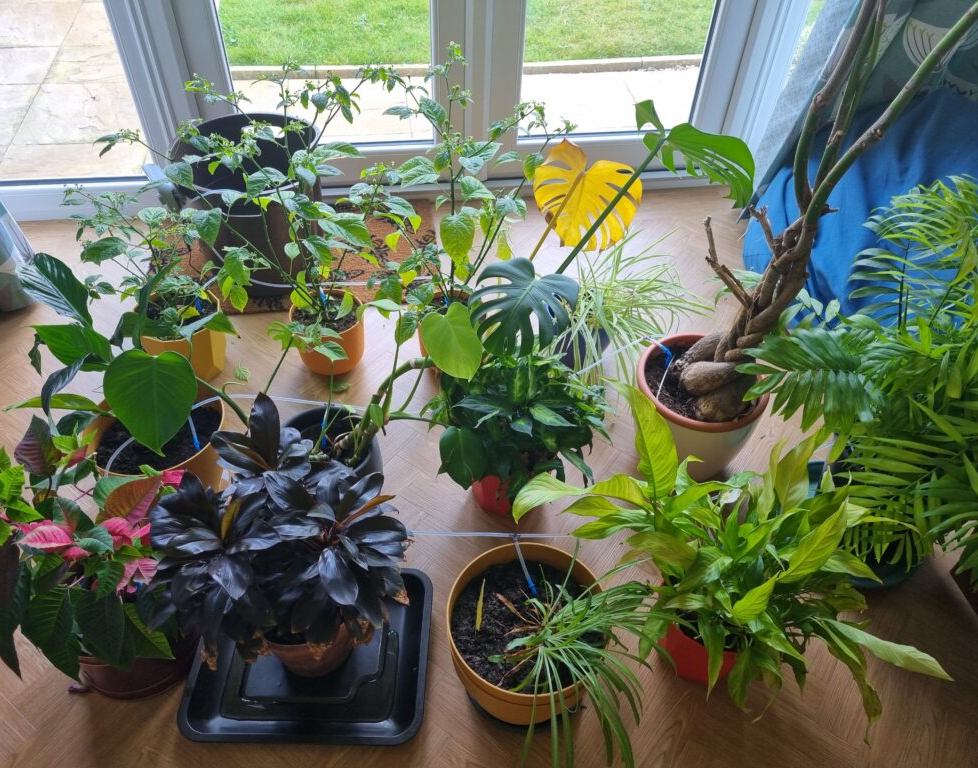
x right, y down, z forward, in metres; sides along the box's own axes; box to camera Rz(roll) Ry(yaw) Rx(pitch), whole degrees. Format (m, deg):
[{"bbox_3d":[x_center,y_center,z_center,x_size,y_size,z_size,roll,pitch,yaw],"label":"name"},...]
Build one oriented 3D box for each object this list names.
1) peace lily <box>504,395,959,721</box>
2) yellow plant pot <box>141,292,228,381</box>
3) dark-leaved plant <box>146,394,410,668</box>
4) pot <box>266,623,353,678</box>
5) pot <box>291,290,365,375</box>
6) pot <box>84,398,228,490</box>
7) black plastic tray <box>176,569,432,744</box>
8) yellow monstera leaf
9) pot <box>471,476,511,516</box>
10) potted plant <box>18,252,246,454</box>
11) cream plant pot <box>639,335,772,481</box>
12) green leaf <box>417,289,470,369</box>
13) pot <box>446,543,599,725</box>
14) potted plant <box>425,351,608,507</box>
[{"bbox_3d":[0.367,0.289,1.201,0.600,0.470,0.460,-5,47,-7],"label":"peace lily"},{"bbox_3d":[-0.688,-0.103,1.744,0.188,0.158,0.188,-5,47,-7],"label":"yellow plant pot"},{"bbox_3d":[-0.316,0.263,1.194,0.385,0.460,0.340,-5,47,-7],"label":"dark-leaved plant"},{"bbox_3d":[-0.299,0.375,1.231,0.150,0.135,0.150,1,47,-1],"label":"pot"},{"bbox_3d":[-0.365,-0.115,1.778,0.163,0.145,0.163,-5,47,-7],"label":"pot"},{"bbox_3d":[-0.619,0.140,1.488,0.245,0.200,0.245,-5,47,-7],"label":"pot"},{"bbox_3d":[-0.292,0.459,1.310,0.380,0.045,0.305,2,47,-1],"label":"black plastic tray"},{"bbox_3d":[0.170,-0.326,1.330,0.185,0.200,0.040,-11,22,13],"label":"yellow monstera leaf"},{"bbox_3d":[0.042,0.164,1.474,0.155,0.137,0.155,1,47,-1],"label":"pot"},{"bbox_3d":[-0.627,0.021,1.402,0.440,0.430,0.400,3,47,0],"label":"potted plant"},{"bbox_3d":[0.402,0.063,1.542,0.250,0.202,0.250,3,47,0],"label":"cream plant pot"},{"bbox_3d":[-0.064,-0.074,1.306,0.100,0.140,0.035,-10,15,0],"label":"green leaf"},{"bbox_3d":[0.058,0.421,1.252,0.248,0.195,0.248,1,47,-1],"label":"pot"},{"bbox_3d":[0.050,0.097,1.417,0.310,0.310,0.300,3,47,0],"label":"potted plant"}]

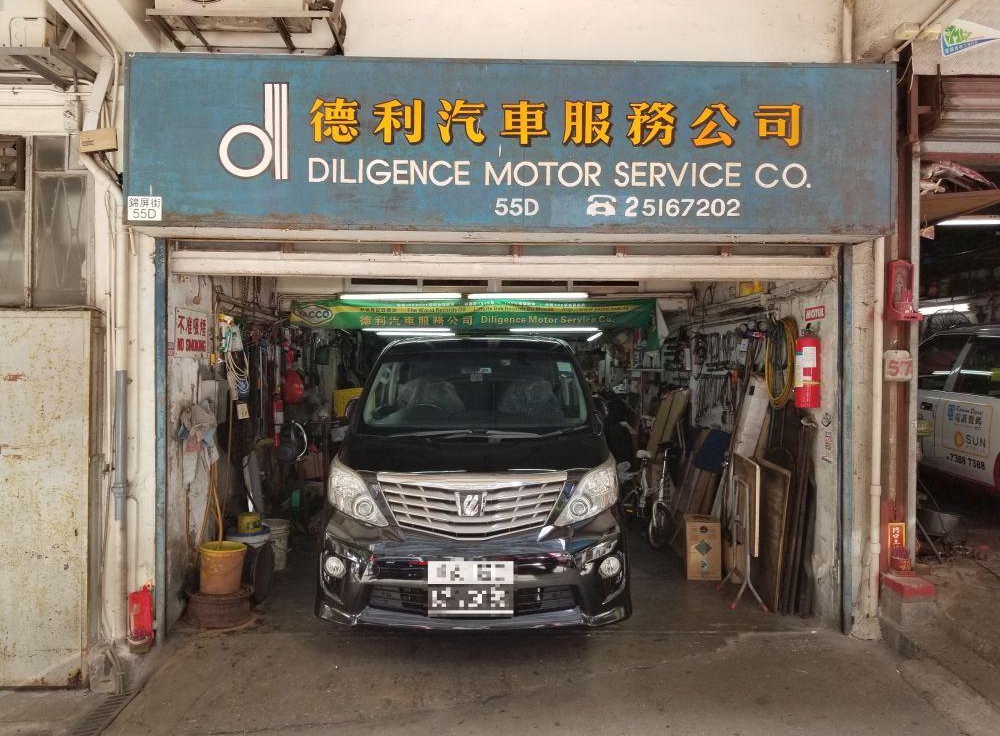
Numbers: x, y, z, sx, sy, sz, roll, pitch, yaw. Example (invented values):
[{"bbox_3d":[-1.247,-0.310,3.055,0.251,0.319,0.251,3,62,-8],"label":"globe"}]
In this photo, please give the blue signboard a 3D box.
[{"bbox_3d":[0.053,-1.244,4.240,4.330,0.965,0.100,0,0,-1],"label":"blue signboard"}]

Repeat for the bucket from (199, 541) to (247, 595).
[{"bbox_3d":[-1.820,1.312,4.920,0.315,0.310,0.315,0,0,0],"label":"bucket"}]

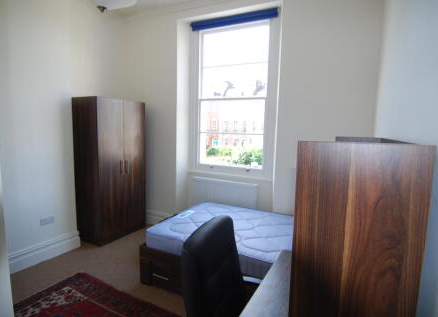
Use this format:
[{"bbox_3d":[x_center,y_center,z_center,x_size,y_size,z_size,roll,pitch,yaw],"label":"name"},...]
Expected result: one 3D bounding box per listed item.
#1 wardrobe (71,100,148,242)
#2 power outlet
[{"bbox_3d":[-1.540,0.144,3.422,0.480,1.885,0.826,4,6,23],"label":"wardrobe"},{"bbox_3d":[-1.918,0.705,2.663,0.014,0.084,0.146,4,6,23],"label":"power outlet"}]

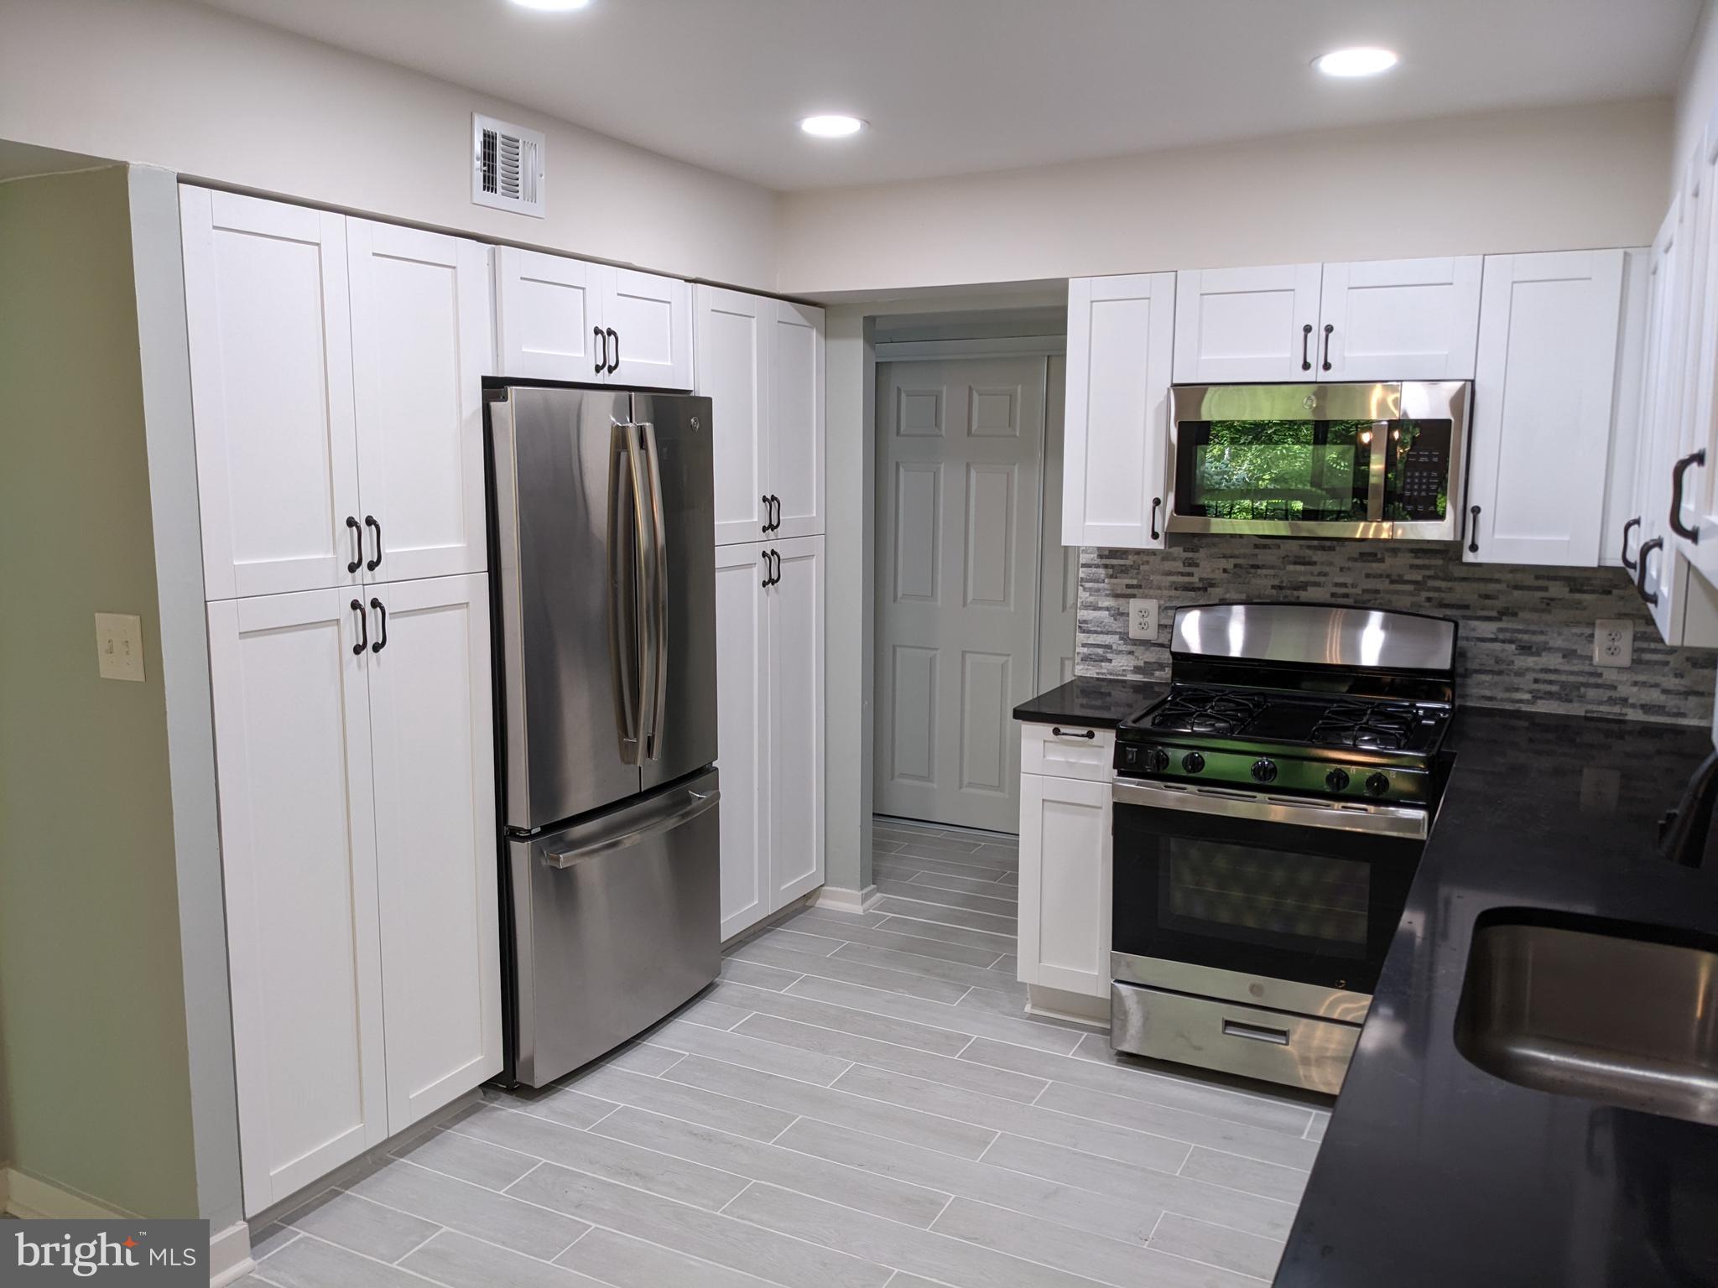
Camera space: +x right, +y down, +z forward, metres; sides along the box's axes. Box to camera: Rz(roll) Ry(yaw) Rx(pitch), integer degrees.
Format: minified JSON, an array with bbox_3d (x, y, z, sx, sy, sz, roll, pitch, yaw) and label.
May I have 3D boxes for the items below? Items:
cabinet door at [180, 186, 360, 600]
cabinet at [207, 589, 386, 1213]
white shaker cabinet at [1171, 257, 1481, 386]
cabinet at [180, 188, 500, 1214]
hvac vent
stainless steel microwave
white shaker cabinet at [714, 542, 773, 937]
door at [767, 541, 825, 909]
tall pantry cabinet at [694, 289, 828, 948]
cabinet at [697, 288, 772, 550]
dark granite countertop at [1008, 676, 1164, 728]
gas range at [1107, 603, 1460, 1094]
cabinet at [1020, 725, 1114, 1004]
[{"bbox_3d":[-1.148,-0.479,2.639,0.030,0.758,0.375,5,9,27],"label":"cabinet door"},{"bbox_3d":[-1.157,0.520,2.788,0.024,1.258,0.377,4,9,27],"label":"cabinet"},{"bbox_3d":[1.283,-0.859,3.659,0.763,0.300,0.322,5,9,27],"label":"white shaker cabinet"},{"bbox_3d":[-1.327,0.144,3.041,0.620,2.116,0.765,4,9,27],"label":"cabinet"},{"bbox_3d":[-0.812,-1.109,3.122,0.022,0.196,0.244,4,9,27],"label":"hvac vent"},{"bbox_3d":[1.268,-0.502,3.679,0.758,0.408,0.400,5,9,27],"label":"stainless steel microwave"},{"bbox_3d":[-0.373,0.312,4.237,0.050,1.253,0.373,5,9,27],"label":"white shaker cabinet"},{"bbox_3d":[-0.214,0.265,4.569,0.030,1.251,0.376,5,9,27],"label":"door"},{"bbox_3d":[-0.565,-0.089,4.493,0.617,2.055,0.756,5,9,27],"label":"tall pantry cabinet"},{"bbox_3d":[-0.388,-0.685,4.107,0.024,0.760,0.388,4,9,27],"label":"cabinet"},{"bbox_3d":[0.708,0.170,3.942,0.320,0.033,0.627,4,9,27],"label":"dark granite countertop"},{"bbox_3d":[1.169,0.527,3.676,0.760,1.199,0.720,4,9,27],"label":"gas range"},{"bbox_3d":[0.731,0.578,3.985,0.305,0.776,0.608,5,9,27],"label":"cabinet"}]

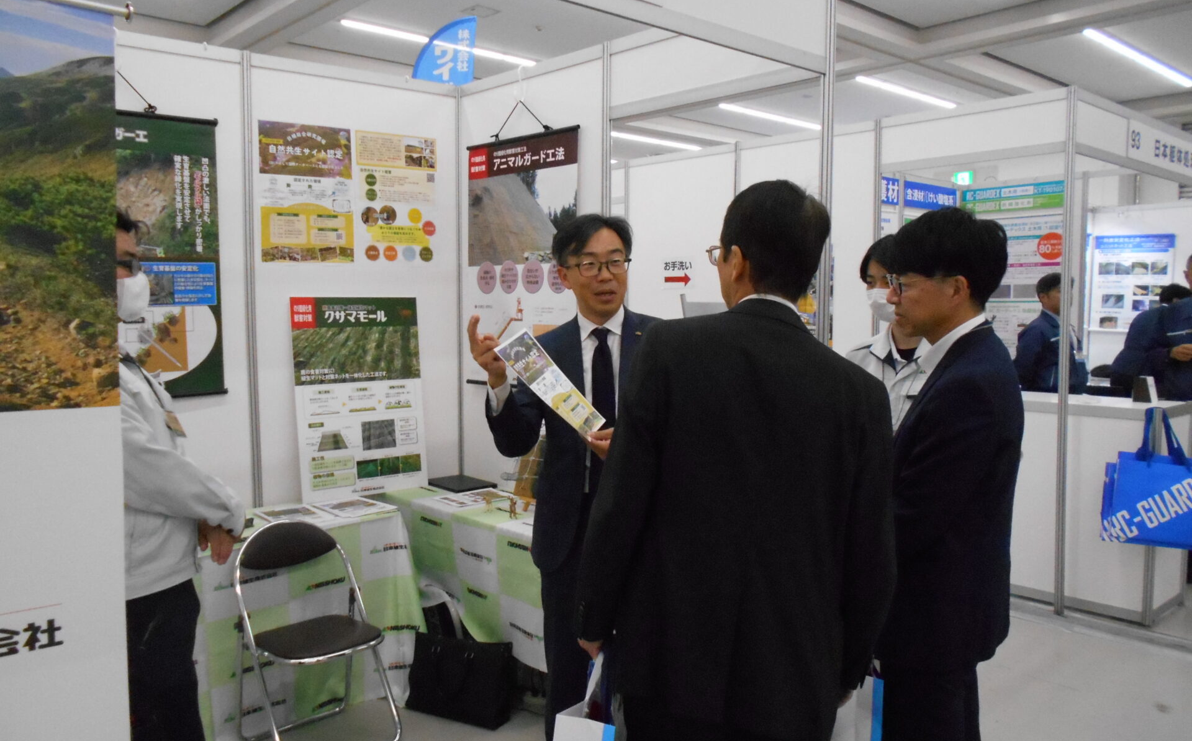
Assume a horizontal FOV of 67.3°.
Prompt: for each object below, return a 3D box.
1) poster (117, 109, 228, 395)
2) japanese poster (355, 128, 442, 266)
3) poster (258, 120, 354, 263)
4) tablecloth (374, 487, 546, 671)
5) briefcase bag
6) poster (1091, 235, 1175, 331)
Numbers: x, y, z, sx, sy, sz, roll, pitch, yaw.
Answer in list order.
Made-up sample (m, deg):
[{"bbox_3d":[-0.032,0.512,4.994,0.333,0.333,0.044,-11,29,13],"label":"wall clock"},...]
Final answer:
[{"bbox_3d":[-1.718,-0.404,3.182,0.770,1.060,0.030,-5,7,-42],"label":"poster"},{"bbox_3d":[-0.868,-0.758,3.965,0.405,0.565,0.010,-5,7,-42],"label":"japanese poster"},{"bbox_3d":[-1.181,-0.725,3.681,0.405,0.570,0.010,-5,7,-42],"label":"poster"},{"bbox_3d":[-0.188,0.900,3.469,0.470,0.700,1.800,-5,7,-42],"label":"tablecloth"},{"bbox_3d":[-0.505,1.121,3.311,0.385,0.285,0.145,2,6,26],"label":"briefcase bag"},{"bbox_3d":[5.563,-0.903,9.296,0.020,1.000,0.750,-5,7,-42],"label":"poster"}]

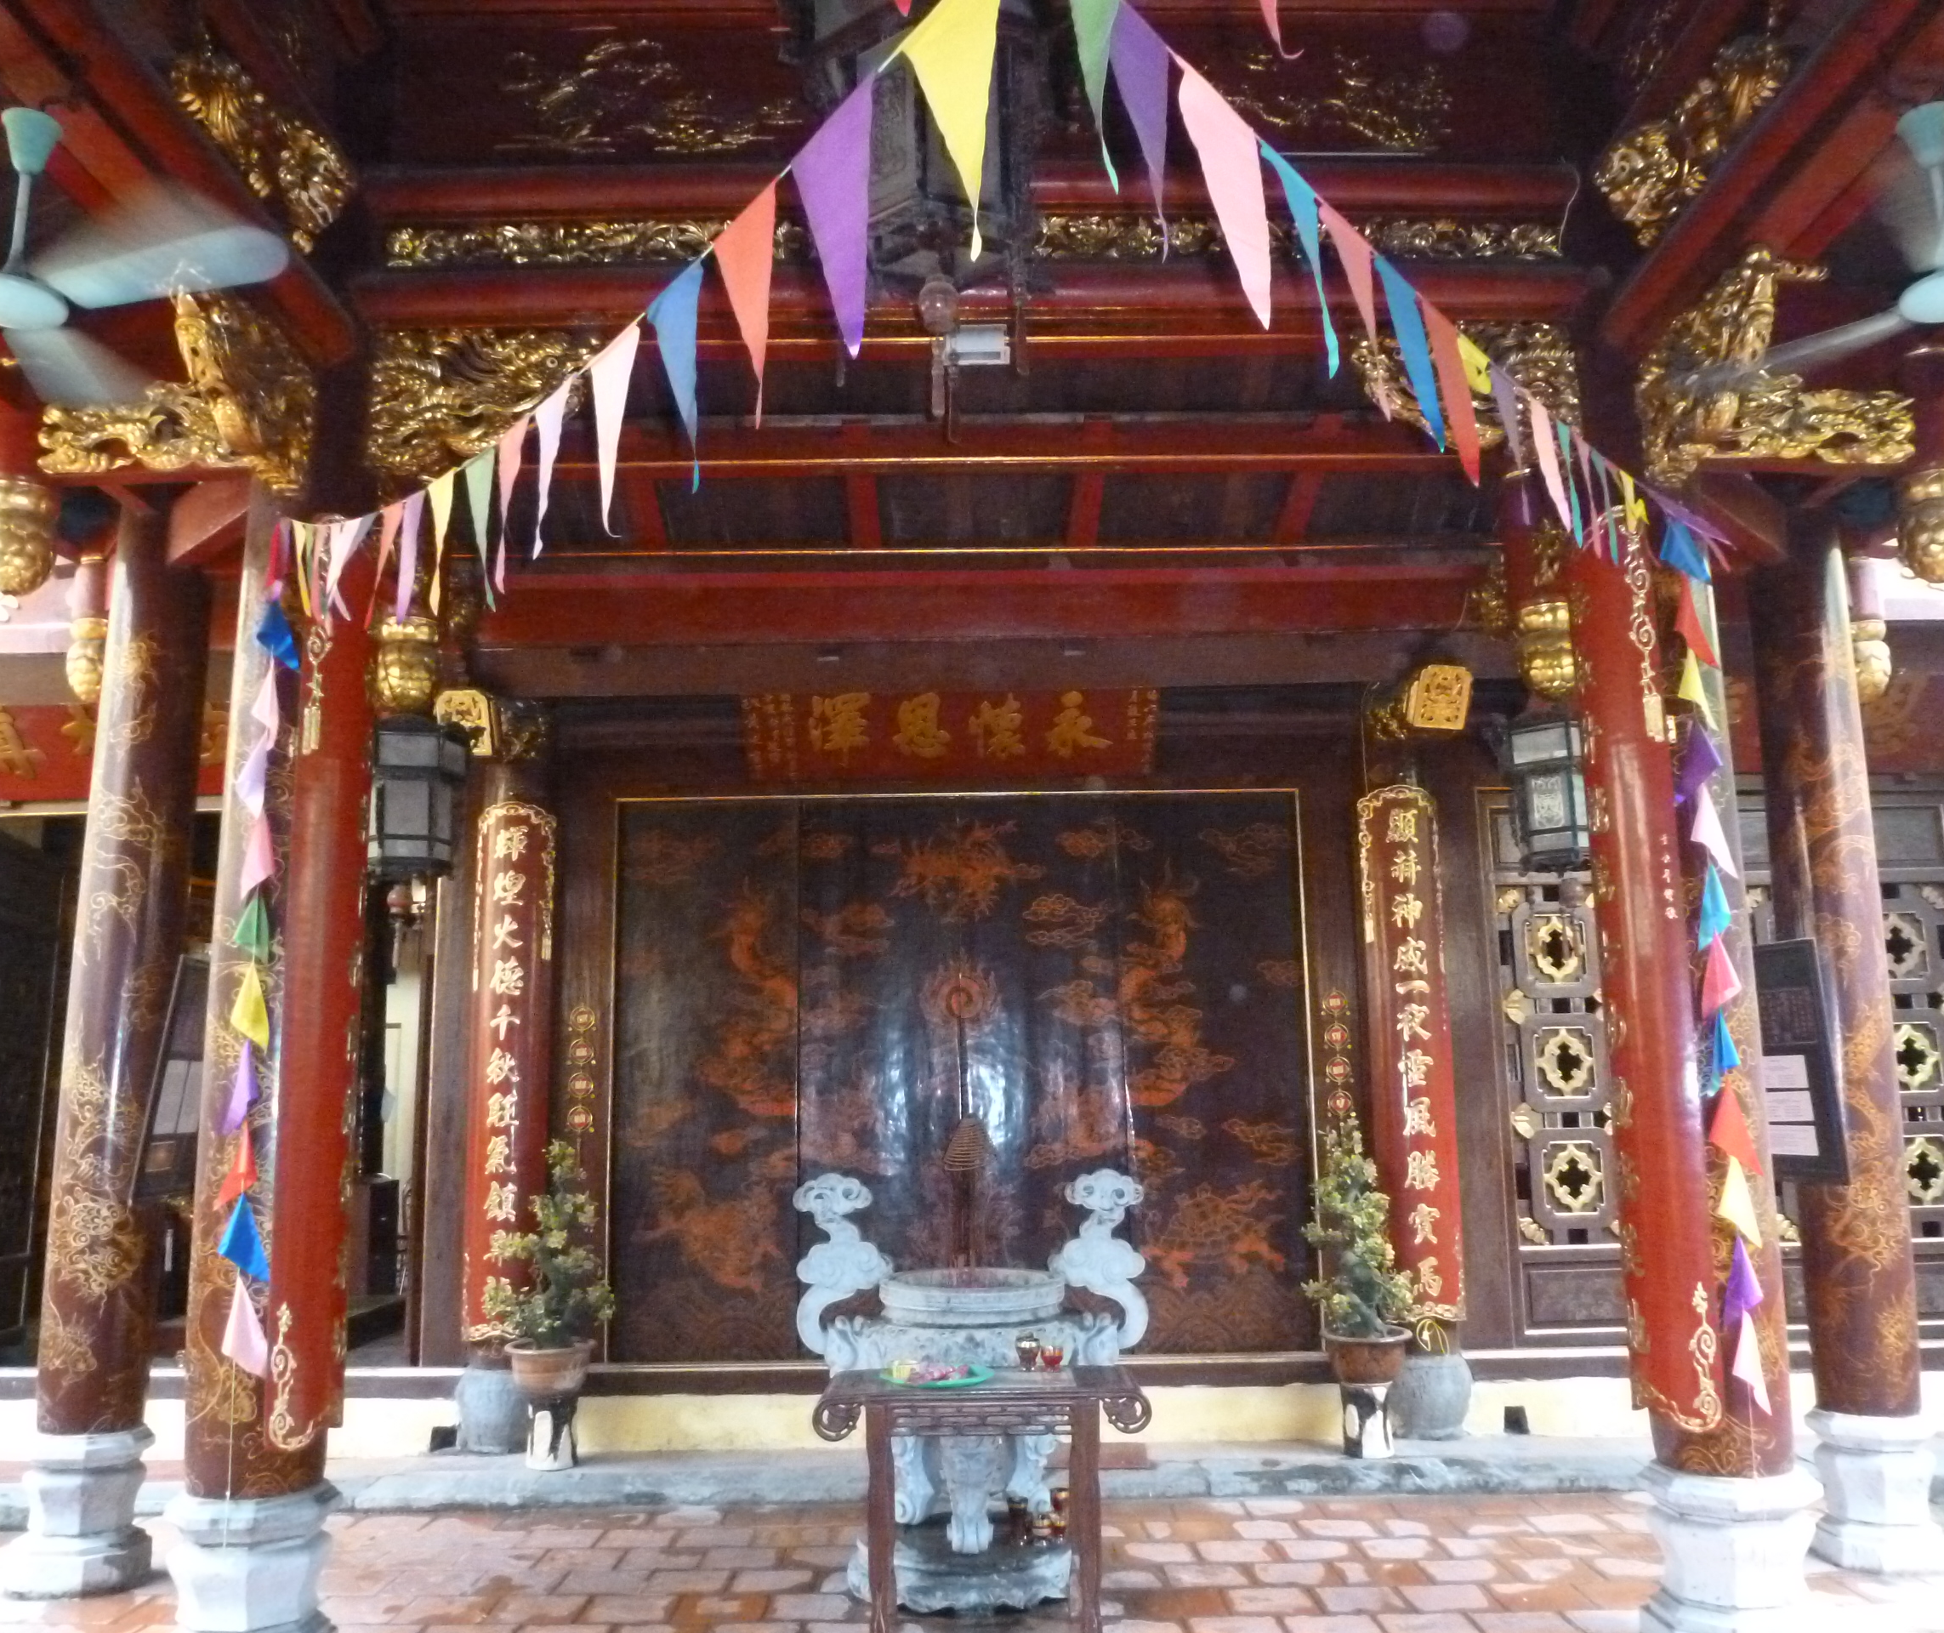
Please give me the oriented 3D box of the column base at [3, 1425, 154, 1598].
[{"bbox_3d":[-3.125,2.406,5.337,0.440,0.520,0.440,-1,-11,0],"label":"column base"}]

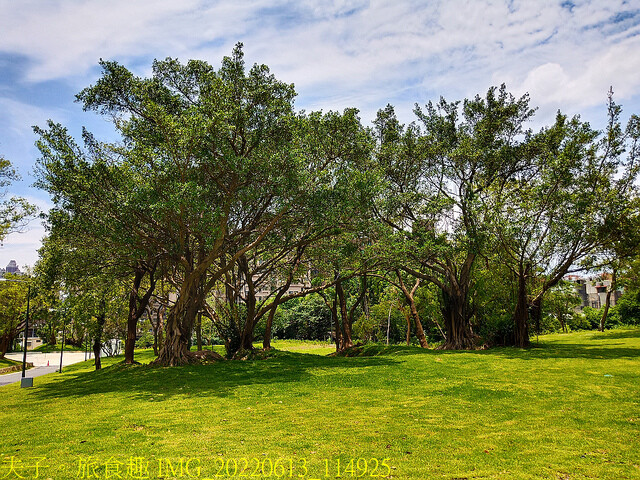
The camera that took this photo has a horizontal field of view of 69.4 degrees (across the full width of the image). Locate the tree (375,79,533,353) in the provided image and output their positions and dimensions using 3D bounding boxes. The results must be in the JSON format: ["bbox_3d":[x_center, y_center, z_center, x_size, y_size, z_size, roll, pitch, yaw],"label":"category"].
[{"bbox_3d":[4.900,-0.920,16.800,6.000,9.500,5.700,0,-6,0],"label":"tree"}]

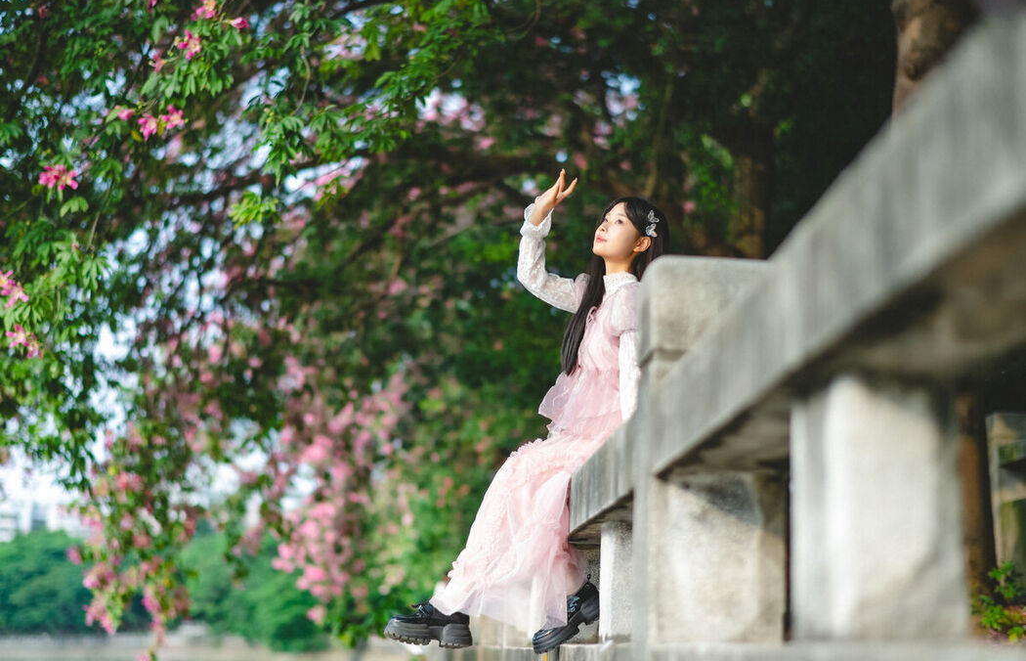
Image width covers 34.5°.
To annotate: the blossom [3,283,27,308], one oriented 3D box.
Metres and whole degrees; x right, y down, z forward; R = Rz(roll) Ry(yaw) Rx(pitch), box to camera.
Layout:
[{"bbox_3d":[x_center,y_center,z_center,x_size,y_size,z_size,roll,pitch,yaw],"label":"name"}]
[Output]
[{"bbox_3d":[-2.082,-0.149,6.900,0.098,0.105,0.080,1,-11,-5],"label":"blossom"}]

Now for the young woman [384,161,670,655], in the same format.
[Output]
[{"bbox_3d":[0.036,0.277,5.300,0.850,1.480,0.550,4,-11,-20],"label":"young woman"}]

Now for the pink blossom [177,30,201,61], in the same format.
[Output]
[{"bbox_3d":[-1.352,-1.189,6.900,0.105,0.125,0.080,2,-11,-10],"label":"pink blossom"}]

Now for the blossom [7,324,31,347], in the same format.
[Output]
[{"bbox_3d":[-2.066,0.018,6.900,0.098,0.098,0.080,-1,-11,5],"label":"blossom"}]

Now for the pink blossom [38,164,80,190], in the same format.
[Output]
[{"bbox_3d":[-1.899,-0.638,6.900,0.165,0.105,0.100,0,-11,0],"label":"pink blossom"}]

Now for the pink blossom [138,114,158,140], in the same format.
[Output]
[{"bbox_3d":[-1.524,-0.851,6.900,0.092,0.105,0.080,1,-11,-5],"label":"pink blossom"}]

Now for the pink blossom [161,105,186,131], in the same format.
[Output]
[{"bbox_3d":[-1.417,-0.887,6.900,0.105,0.112,0.080,1,-11,-5],"label":"pink blossom"}]

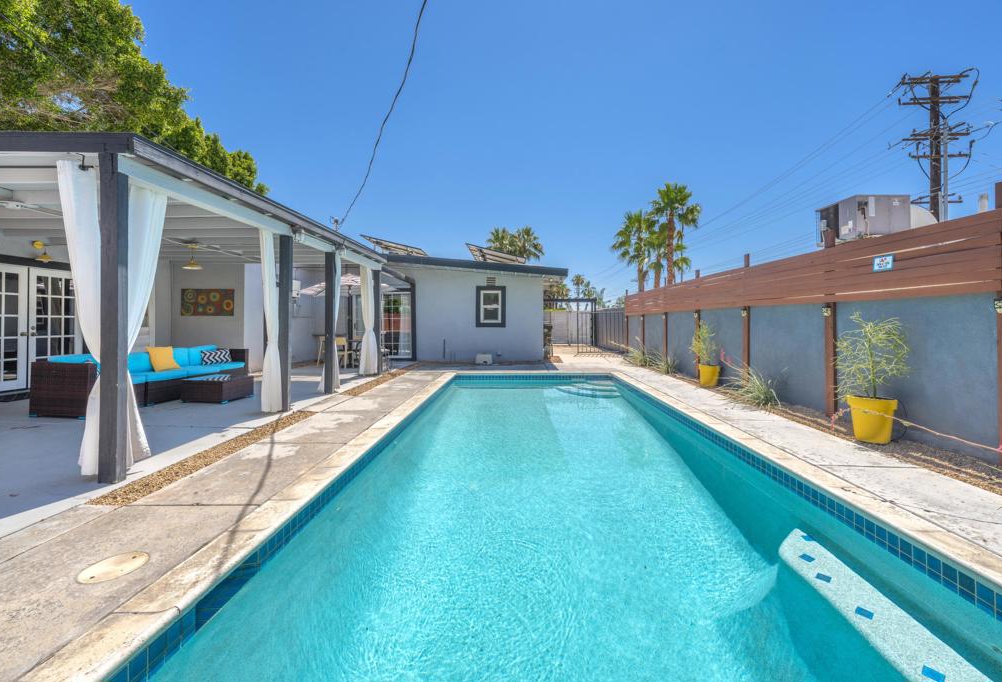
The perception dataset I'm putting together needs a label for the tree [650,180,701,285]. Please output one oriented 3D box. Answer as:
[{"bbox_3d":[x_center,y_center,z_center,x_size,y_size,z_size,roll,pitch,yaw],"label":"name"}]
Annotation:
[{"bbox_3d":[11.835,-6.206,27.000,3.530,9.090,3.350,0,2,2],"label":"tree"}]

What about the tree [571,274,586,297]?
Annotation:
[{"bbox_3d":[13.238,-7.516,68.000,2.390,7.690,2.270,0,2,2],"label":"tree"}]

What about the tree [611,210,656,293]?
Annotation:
[{"bbox_3d":[10.000,-5.050,30.000,3.400,9.600,3.400,0,2,2],"label":"tree"}]

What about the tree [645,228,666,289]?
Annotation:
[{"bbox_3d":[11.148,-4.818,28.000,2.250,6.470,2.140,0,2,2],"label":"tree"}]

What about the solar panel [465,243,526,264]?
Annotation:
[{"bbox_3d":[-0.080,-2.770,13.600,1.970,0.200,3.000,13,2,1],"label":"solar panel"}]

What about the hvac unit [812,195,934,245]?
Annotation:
[{"bbox_3d":[9.200,-2.960,9.950,1.800,0.950,1.250,0,2,2],"label":"hvac unit"}]

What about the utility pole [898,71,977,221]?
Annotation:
[{"bbox_3d":[21.700,-6.600,20.000,3.400,13.600,1.100,0,2,2],"label":"utility pole"}]

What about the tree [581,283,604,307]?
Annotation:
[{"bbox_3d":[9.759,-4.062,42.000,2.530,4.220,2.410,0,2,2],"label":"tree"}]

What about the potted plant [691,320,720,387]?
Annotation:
[{"bbox_3d":[4.006,0.254,7.780,0.530,1.280,0.520,0,2,2],"label":"potted plant"}]

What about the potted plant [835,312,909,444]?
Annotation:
[{"bbox_3d":[3.770,0.360,4.080,0.560,1.270,0.560,0,2,2],"label":"potted plant"}]

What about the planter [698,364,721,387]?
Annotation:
[{"bbox_3d":[4.081,0.678,7.780,0.400,0.420,0.400,0,2,2],"label":"planter"}]

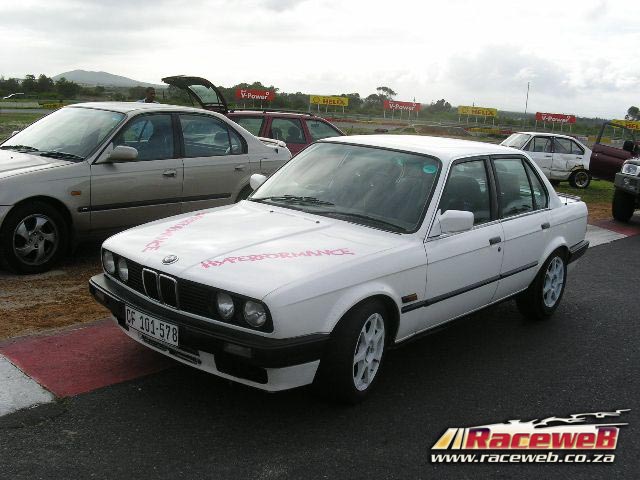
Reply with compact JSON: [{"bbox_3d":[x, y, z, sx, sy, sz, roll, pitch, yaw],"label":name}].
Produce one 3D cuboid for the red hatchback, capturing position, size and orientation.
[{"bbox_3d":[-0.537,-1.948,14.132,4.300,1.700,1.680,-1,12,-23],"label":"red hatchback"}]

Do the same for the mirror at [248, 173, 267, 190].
[{"bbox_3d":[-0.466,-0.408,5.154,0.200,0.140,0.110,13,15,38],"label":"mirror"}]

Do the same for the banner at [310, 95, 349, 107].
[{"bbox_3d":[1.244,-18.201,92.000,5.000,1.300,0.120,4,11,-1],"label":"banner"}]

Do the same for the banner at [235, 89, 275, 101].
[{"bbox_3d":[-8.577,-19.026,92.000,5.200,1.350,0.120,4,11,-1],"label":"banner"}]

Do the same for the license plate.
[{"bbox_3d":[-0.857,0.433,3.567,0.440,0.115,0.020,13,15,38],"label":"license plate"}]

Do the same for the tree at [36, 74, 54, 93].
[{"bbox_3d":[-46.883,-26.473,120.000,3.200,3.600,3.100,4,11,-1],"label":"tree"}]

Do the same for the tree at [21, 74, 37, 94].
[{"bbox_3d":[-49.786,-26.388,120.000,2.900,3.600,2.900,4,11,-1],"label":"tree"}]

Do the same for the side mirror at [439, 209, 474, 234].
[{"bbox_3d":[0.806,-0.104,4.162,0.200,0.140,0.110,13,15,38],"label":"side mirror"}]

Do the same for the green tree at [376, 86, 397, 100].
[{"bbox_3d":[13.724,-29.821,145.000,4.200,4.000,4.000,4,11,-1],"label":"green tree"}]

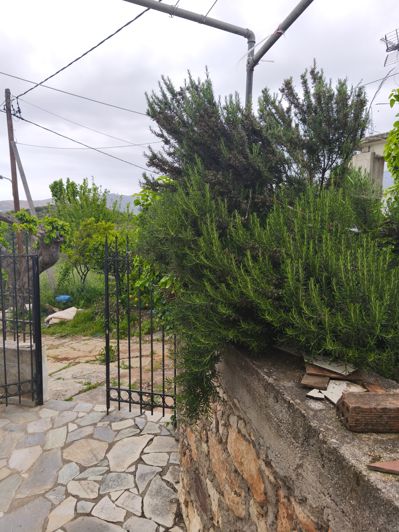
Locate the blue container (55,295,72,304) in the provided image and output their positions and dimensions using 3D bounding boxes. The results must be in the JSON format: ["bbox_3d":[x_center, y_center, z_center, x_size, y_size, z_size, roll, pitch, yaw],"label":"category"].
[{"bbox_3d":[-3.193,0.798,8.300,0.420,0.240,0.340,-1,5,-11],"label":"blue container"}]

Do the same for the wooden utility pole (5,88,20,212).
[{"bbox_3d":[-6.478,-2.575,12.500,0.185,7.098,0.185,-2,5,0],"label":"wooden utility pole"}]

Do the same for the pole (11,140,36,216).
[{"bbox_3d":[-5.856,-1.703,12.475,0.150,5.407,0.150,-15,3,0],"label":"pole"}]

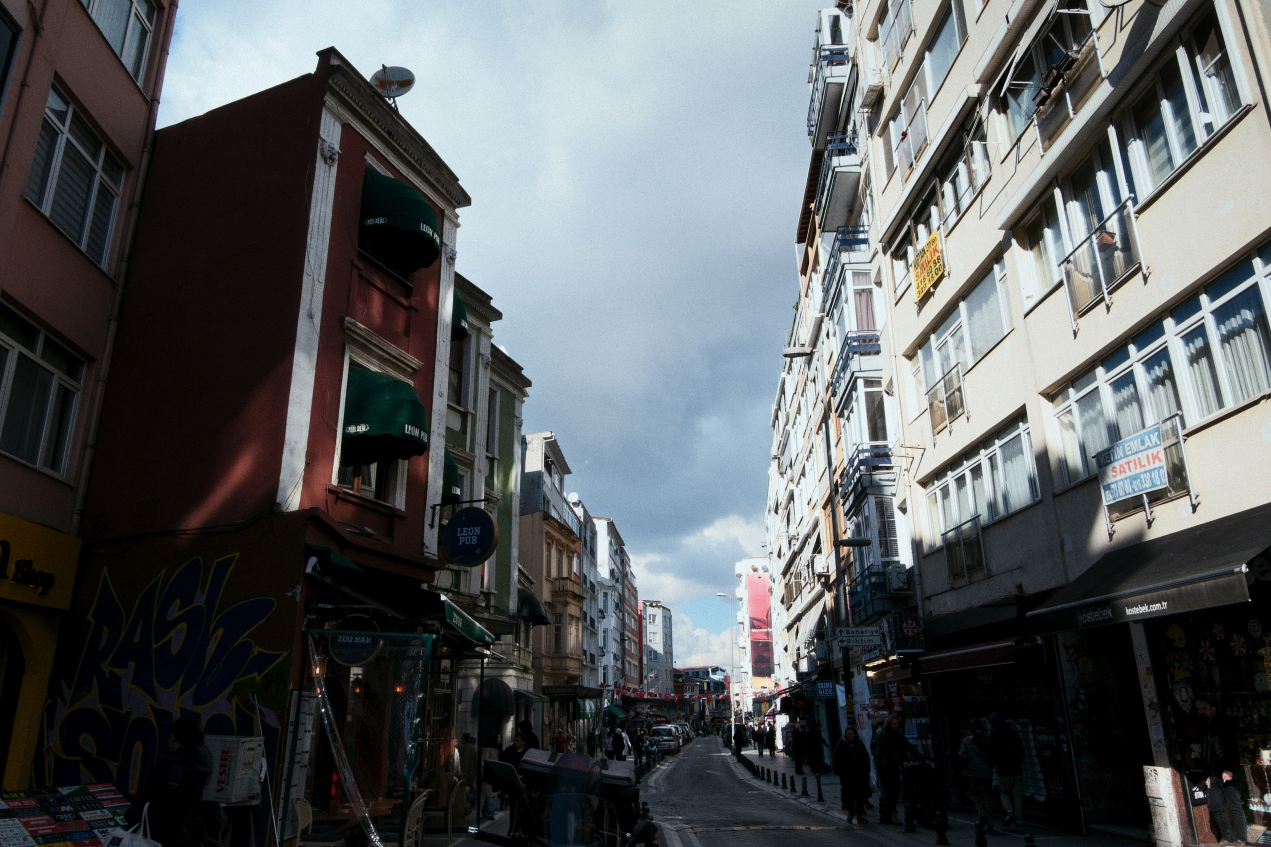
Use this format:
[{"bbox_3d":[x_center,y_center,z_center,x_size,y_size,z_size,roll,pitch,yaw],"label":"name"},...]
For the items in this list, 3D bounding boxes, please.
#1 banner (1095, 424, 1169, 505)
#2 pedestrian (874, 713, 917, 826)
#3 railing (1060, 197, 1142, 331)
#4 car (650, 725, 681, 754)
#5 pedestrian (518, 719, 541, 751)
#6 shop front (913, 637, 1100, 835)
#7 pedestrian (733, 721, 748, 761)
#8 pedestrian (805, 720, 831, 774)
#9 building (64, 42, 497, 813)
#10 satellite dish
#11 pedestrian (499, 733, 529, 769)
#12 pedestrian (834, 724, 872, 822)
[{"bbox_3d":[6.204,0.570,10.612,0.040,0.720,1.330,0,-18,-2],"label":"banner"},{"bbox_3d":[4.403,5.850,14.339,0.550,1.730,0.620,15,-24,-39],"label":"pedestrian"},{"bbox_3d":[6.195,-2.068,11.260,0.150,1.060,1.760,0,-18,-2],"label":"railing"},{"bbox_3d":[2.023,22.194,59.494,1.770,1.800,4.250,-2,-18,4],"label":"car"},{"bbox_3d":[-1.970,6.373,15.607,0.450,1.710,0.520,-6,-19,15],"label":"pedestrian"},{"bbox_3d":[6.241,5.543,15.233,0.800,3.000,4.800,0,-18,-3],"label":"shop front"},{"bbox_3d":[5.616,17.174,45.420,0.520,1.720,0.380,0,-18,-1],"label":"pedestrian"},{"bbox_3d":[6.454,11.528,30.094,0.550,1.720,0.450,14,-23,-38],"label":"pedestrian"},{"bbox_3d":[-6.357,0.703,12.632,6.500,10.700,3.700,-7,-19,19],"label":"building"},{"bbox_3d":[-4.073,-5.725,14.215,0.780,0.720,0.420,-2,-18,4],"label":"satellite dish"},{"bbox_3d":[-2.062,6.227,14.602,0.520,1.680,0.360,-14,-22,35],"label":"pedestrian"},{"bbox_3d":[3.921,6.324,15.279,0.620,1.640,0.420,-3,-18,7],"label":"pedestrian"}]

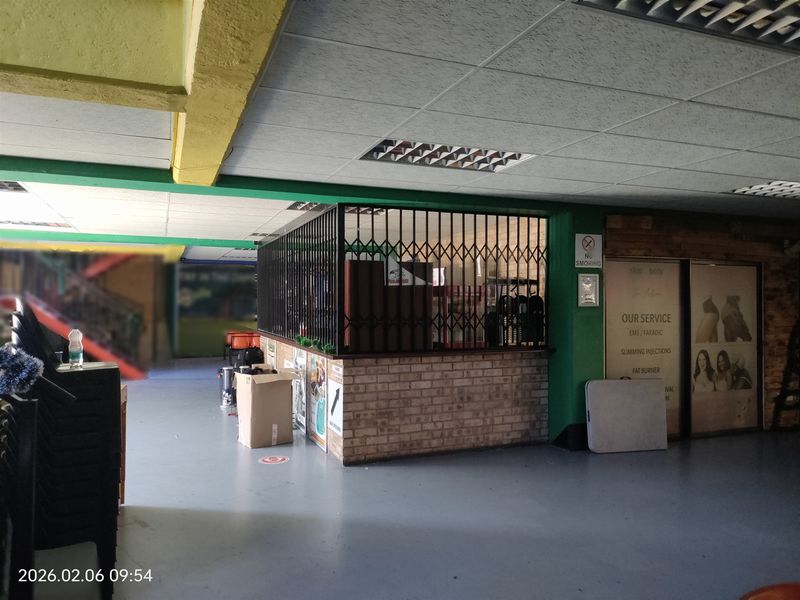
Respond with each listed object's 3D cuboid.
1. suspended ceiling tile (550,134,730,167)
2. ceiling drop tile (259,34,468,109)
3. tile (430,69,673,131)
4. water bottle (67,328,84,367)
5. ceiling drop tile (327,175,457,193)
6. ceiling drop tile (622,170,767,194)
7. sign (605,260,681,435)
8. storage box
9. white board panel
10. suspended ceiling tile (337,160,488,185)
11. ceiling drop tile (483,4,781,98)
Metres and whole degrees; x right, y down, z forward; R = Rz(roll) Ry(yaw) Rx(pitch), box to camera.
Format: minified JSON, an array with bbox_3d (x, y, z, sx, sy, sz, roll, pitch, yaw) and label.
[{"bbox_3d":[1.662,-1.013,3.958,1.183,0.018,0.589,0,0,-22],"label":"suspended ceiling tile"},{"bbox_3d":[-0.160,-1.013,2.606,0.841,0.018,0.594,0,0,-22],"label":"ceiling drop tile"},{"bbox_3d":[0.782,-1.010,2.963,1.183,0.018,0.589,0,0,-22],"label":"tile"},{"bbox_3d":[-1.664,0.246,2.970,0.073,0.194,0.073,0,0,-22],"label":"water bottle"},{"bbox_3d":[-0.057,-1.024,5.066,1.194,0.018,0.274,0,0,-22],"label":"ceiling drop tile"},{"bbox_3d":[2.541,-1.017,4.954,1.183,0.018,0.589,0,0,-22],"label":"ceiling drop tile"},{"bbox_3d":[2.734,0.567,6.442,1.090,1.983,0.020,0,0,-22],"label":"sign"},{"bbox_3d":[-1.541,1.236,6.638,0.485,0.790,0.425,0,0,-34],"label":"storage box"},{"bbox_3d":[2.278,1.158,5.838,0.870,0.720,0.075,0,-5,-14],"label":"white board panel"},{"bbox_3d":[0.109,-1.023,4.659,1.194,0.018,0.594,0,0,-22],"label":"suspended ceiling tile"},{"bbox_3d":[1.014,-1.017,2.436,1.194,0.018,0.594,0,0,-22],"label":"ceiling drop tile"}]

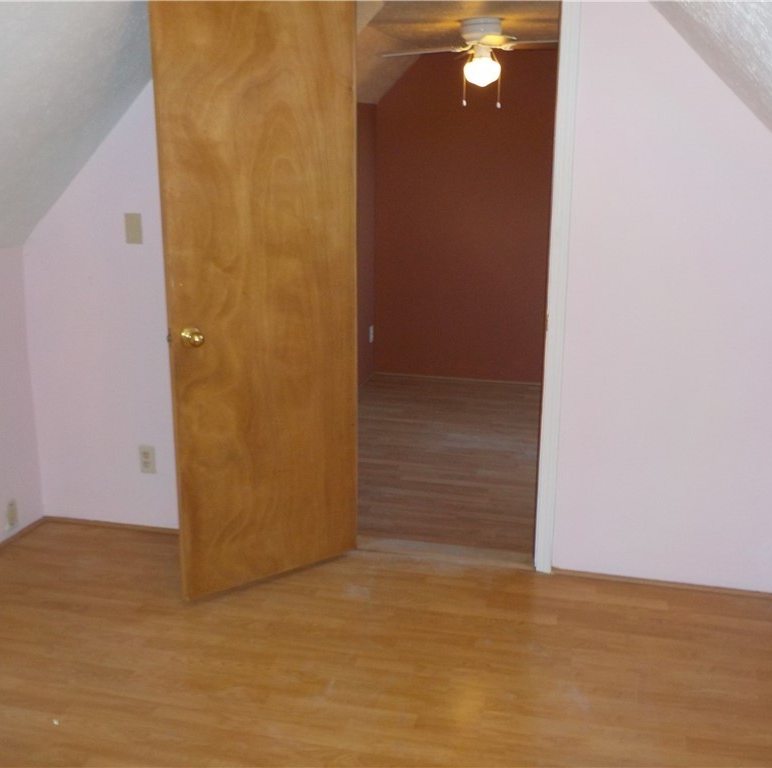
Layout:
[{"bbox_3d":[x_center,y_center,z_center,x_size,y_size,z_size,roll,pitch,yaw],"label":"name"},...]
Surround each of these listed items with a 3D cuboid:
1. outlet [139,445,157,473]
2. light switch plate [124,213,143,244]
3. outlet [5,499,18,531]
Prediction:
[{"bbox_3d":[-0.960,0.307,3.576,0.070,0.115,0.010,4,15,13],"label":"outlet"},{"bbox_3d":[-0.949,-0.585,3.347,0.070,0.115,0.008,4,15,13],"label":"light switch plate"},{"bbox_3d":[-1.495,0.527,3.544,0.010,0.115,0.070,4,15,13],"label":"outlet"}]

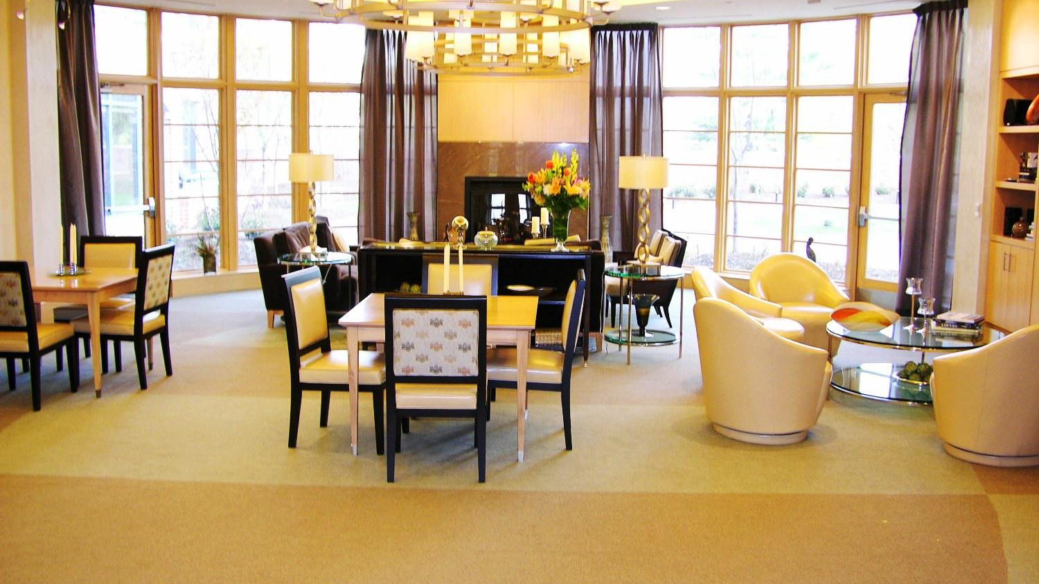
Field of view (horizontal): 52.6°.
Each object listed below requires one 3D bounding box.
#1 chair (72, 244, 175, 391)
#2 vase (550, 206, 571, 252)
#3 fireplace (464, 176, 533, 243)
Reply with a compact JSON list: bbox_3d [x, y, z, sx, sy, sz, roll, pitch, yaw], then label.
[{"bbox_3d":[-2.777,0.160,7.367,0.575,0.950,0.490,1,8,5],"label":"chair"},{"bbox_3d":[0.317,-0.480,7.941,0.165,0.345,0.165,1,8,0],"label":"vase"},{"bbox_3d":[-0.078,-0.860,12.010,1.130,0.920,0.300,1,9,0],"label":"fireplace"}]

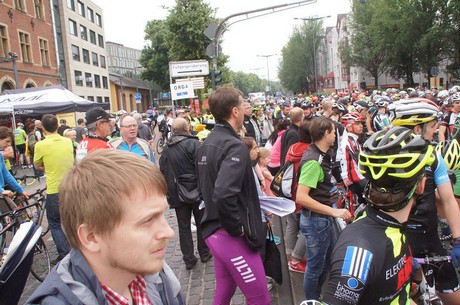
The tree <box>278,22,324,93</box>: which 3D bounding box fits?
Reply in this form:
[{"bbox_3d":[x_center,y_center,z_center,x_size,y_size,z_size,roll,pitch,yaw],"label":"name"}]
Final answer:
[{"bbox_3d":[9.797,-11.342,45.822,6.500,11.958,6.500,-4,8,0],"label":"tree"}]

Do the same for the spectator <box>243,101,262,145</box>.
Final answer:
[{"bbox_3d":[0.379,0.022,6.226,0.330,1.827,0.520,-3,8,12],"label":"spectator"}]

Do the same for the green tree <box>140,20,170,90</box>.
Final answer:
[{"bbox_3d":[-7.350,-8.696,37.793,6.200,11.544,6.200,-4,8,0],"label":"green tree"}]

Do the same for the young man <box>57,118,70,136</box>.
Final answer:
[{"bbox_3d":[-4.913,-0.122,10.421,0.500,1.763,0.310,-8,9,-25],"label":"young man"}]

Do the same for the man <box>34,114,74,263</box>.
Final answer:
[{"bbox_3d":[-2.092,0.464,4.278,0.540,1.866,0.330,-10,10,-35],"label":"man"}]

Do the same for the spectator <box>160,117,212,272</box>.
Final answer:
[{"bbox_3d":[-0.464,0.472,3.848,0.580,1.710,0.400,0,9,24],"label":"spectator"}]

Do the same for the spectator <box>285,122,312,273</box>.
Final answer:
[{"bbox_3d":[0.762,0.514,3.710,0.400,1.660,0.480,-7,9,-17],"label":"spectator"}]

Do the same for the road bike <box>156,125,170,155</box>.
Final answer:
[{"bbox_3d":[-2.658,-0.512,14.037,0.480,1.040,1.700,-2,9,15],"label":"road bike"}]

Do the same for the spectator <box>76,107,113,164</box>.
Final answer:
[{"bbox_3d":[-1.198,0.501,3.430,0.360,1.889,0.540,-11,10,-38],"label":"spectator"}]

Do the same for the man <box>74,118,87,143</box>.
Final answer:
[{"bbox_3d":[-4.063,-0.069,9.626,0.520,1.760,0.350,-3,8,8],"label":"man"}]

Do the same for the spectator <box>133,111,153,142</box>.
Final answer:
[{"bbox_3d":[-1.799,0.056,7.126,0.520,1.760,0.360,-1,9,22],"label":"spectator"}]

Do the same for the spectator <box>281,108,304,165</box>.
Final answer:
[{"bbox_3d":[0.877,0.268,4.626,0.520,1.760,0.350,4,12,45],"label":"spectator"}]

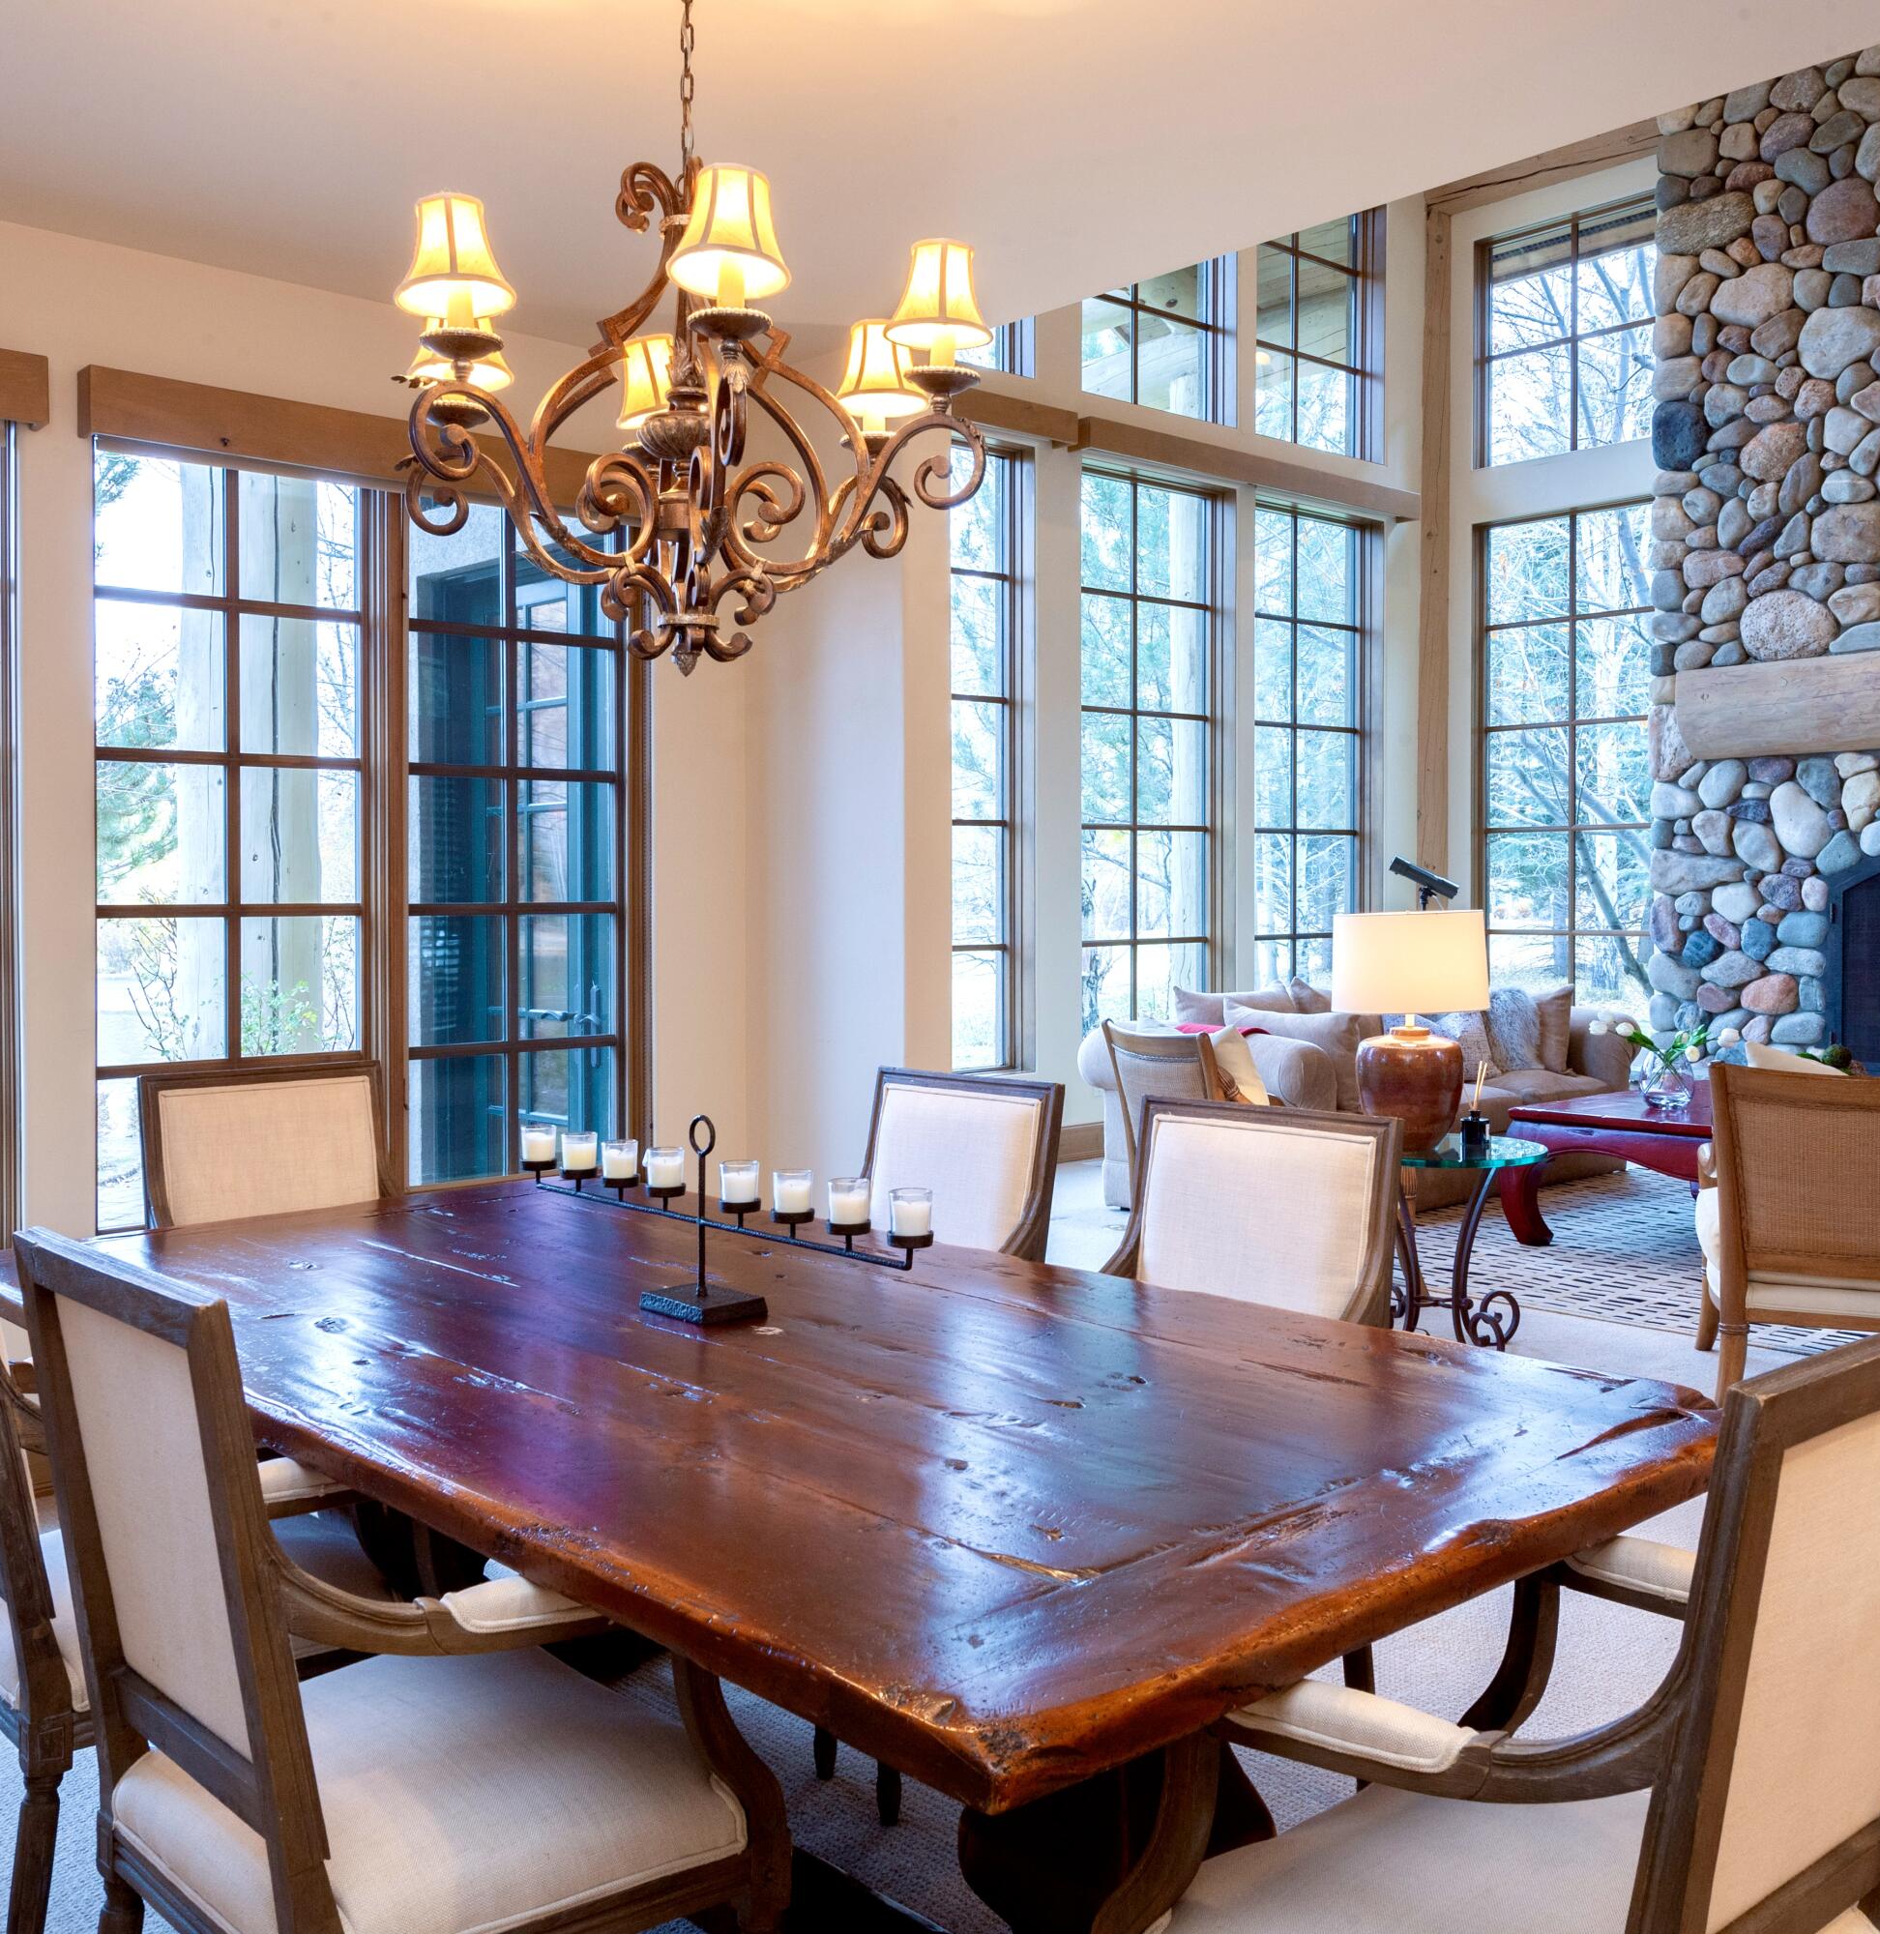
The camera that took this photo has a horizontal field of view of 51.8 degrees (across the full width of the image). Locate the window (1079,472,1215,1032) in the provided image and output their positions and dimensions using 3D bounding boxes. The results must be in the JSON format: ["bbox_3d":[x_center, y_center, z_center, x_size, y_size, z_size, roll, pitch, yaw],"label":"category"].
[{"bbox_3d":[1.072,-0.983,9.865,1.100,2.930,0.120,-2,3,-43],"label":"window"}]

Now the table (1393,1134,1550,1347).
[{"bbox_3d":[1.344,0.803,5.236,0.595,0.625,0.595,-2,3,-42],"label":"table"}]

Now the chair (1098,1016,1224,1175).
[{"bbox_3d":[1.079,0.633,6.510,0.754,0.873,0.695,-1,2,-19],"label":"chair"}]

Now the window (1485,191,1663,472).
[{"bbox_3d":[3.514,-3.530,10.793,0.120,1.330,1.170,-2,3,-43],"label":"window"}]

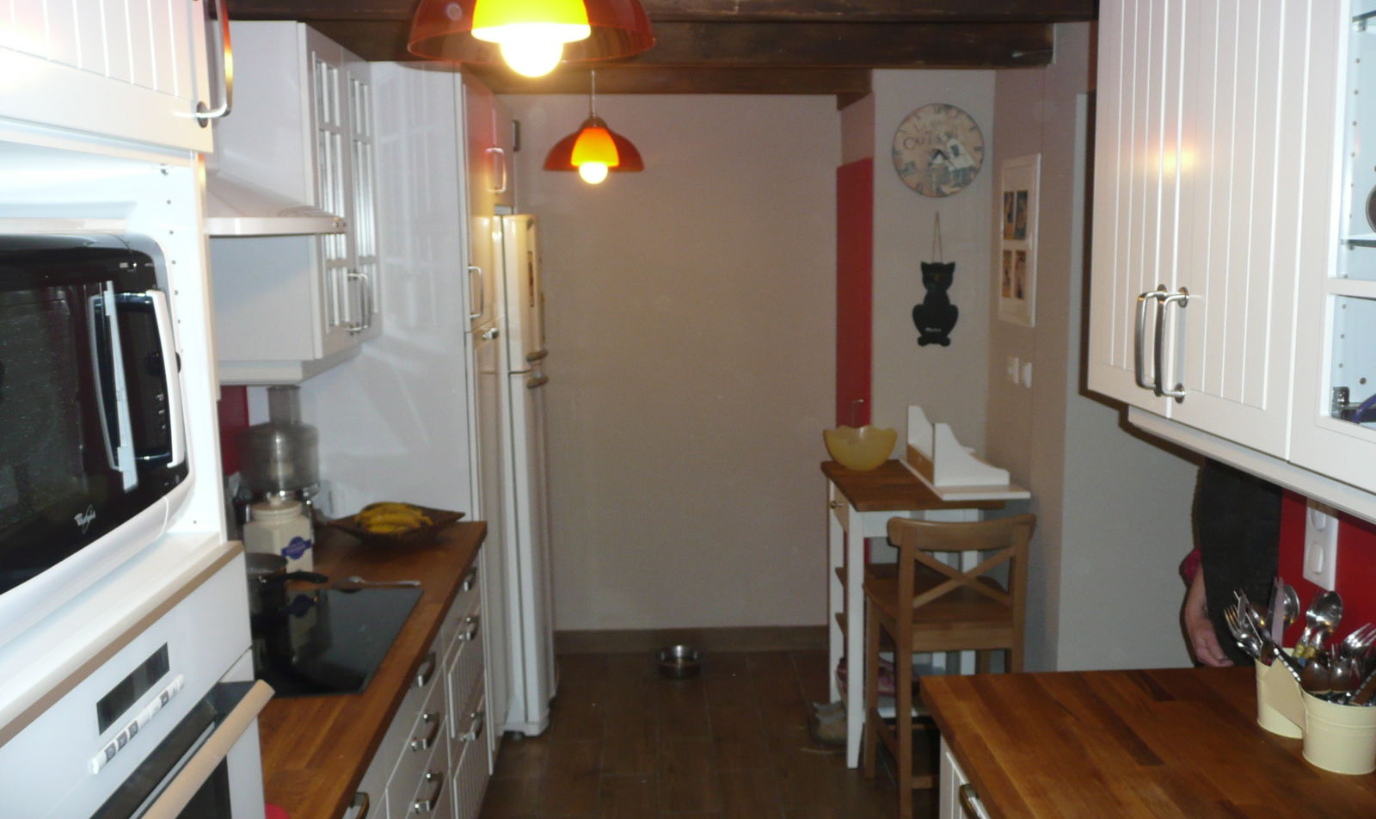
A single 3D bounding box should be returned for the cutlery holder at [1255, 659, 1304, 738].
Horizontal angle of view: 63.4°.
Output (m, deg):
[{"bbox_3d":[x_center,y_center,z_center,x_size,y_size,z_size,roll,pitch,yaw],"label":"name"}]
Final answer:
[{"bbox_3d":[0.999,0.469,1.836,0.115,0.110,0.115,-1,9,-2],"label":"cutlery holder"}]

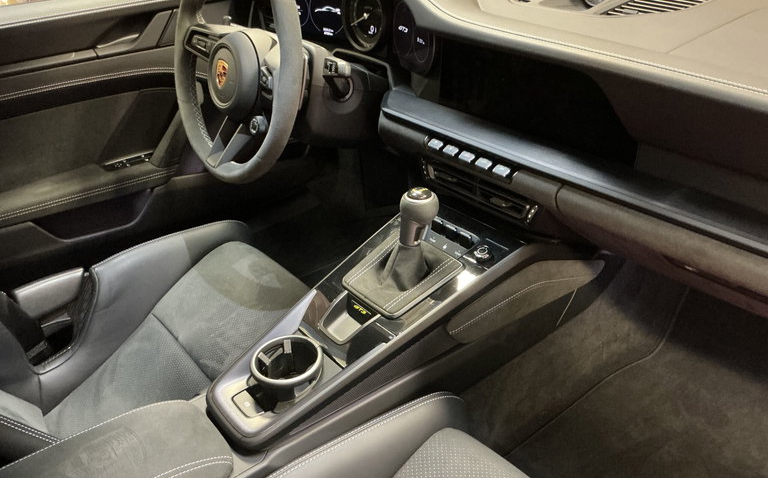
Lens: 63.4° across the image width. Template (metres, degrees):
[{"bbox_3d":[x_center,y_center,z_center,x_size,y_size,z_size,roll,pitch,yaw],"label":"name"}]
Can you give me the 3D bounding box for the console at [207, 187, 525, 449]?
[{"bbox_3d":[-0.030,0.064,0.766,0.431,0.161,0.200,-37,46,-27],"label":"console"}]

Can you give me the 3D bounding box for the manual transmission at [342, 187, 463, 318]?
[{"bbox_3d":[0.020,0.004,0.797,0.127,0.138,0.117,-31,43,-32],"label":"manual transmission"}]

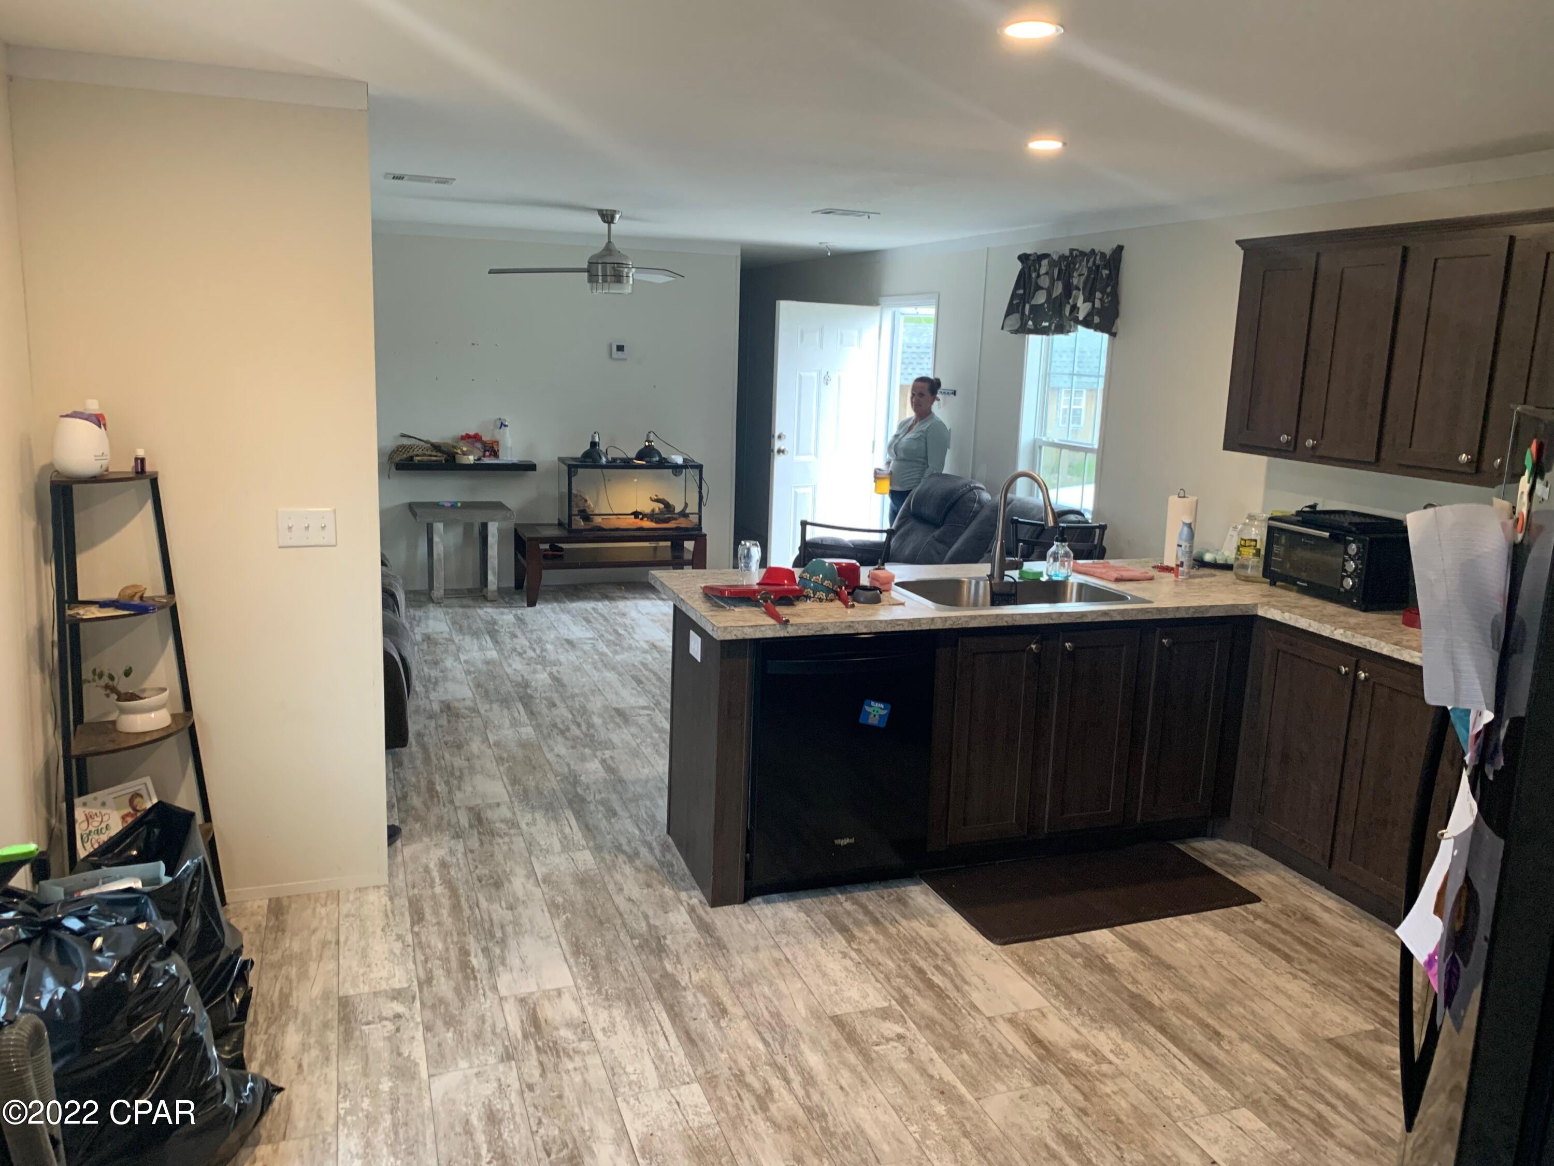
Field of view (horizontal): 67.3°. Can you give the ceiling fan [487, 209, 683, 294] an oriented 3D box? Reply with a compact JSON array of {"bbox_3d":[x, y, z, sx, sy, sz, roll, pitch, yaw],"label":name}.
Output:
[{"bbox_3d":[-1.022,-1.799,6.324,1.130,0.435,1.200,1,11,-8],"label":"ceiling fan"}]

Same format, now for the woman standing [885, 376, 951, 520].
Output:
[{"bbox_3d":[0.827,-0.449,7.233,0.380,1.620,0.460,-5,13,-34],"label":"woman standing"}]

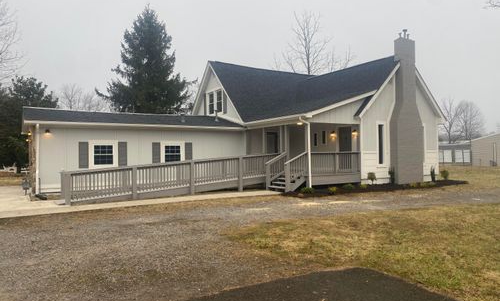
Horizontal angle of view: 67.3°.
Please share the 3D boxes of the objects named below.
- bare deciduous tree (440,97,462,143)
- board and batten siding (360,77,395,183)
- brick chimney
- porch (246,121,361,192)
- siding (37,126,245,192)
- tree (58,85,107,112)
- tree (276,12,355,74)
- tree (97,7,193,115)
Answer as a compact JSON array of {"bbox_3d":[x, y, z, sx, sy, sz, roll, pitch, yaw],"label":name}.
[{"bbox_3d":[27.835,-2.820,52.000,3.400,9.040,3.400,0,0,0],"label":"bare deciduous tree"},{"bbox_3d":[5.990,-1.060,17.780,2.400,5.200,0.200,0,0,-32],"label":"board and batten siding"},{"bbox_3d":[7.750,-2.120,18.520,1.950,7.500,0.650,0,0,-32],"label":"brick chimney"},{"bbox_3d":[2.410,0.200,17.600,4.000,2.900,3.700,0,0,-32],"label":"porch"},{"bbox_3d":[-3.970,0.370,15.860,8.800,2.350,0.200,0,0,-32],"label":"siding"},{"bbox_3d":[-24.387,-4.057,55.000,7.300,11.514,7.300,0,0,0],"label":"tree"},{"bbox_3d":[6.184,-5.813,36.000,7.500,15.026,7.500,0,0,0],"label":"tree"},{"bbox_3d":[-8.905,-5.328,32.000,7.800,14.057,7.800,0,0,0],"label":"tree"}]

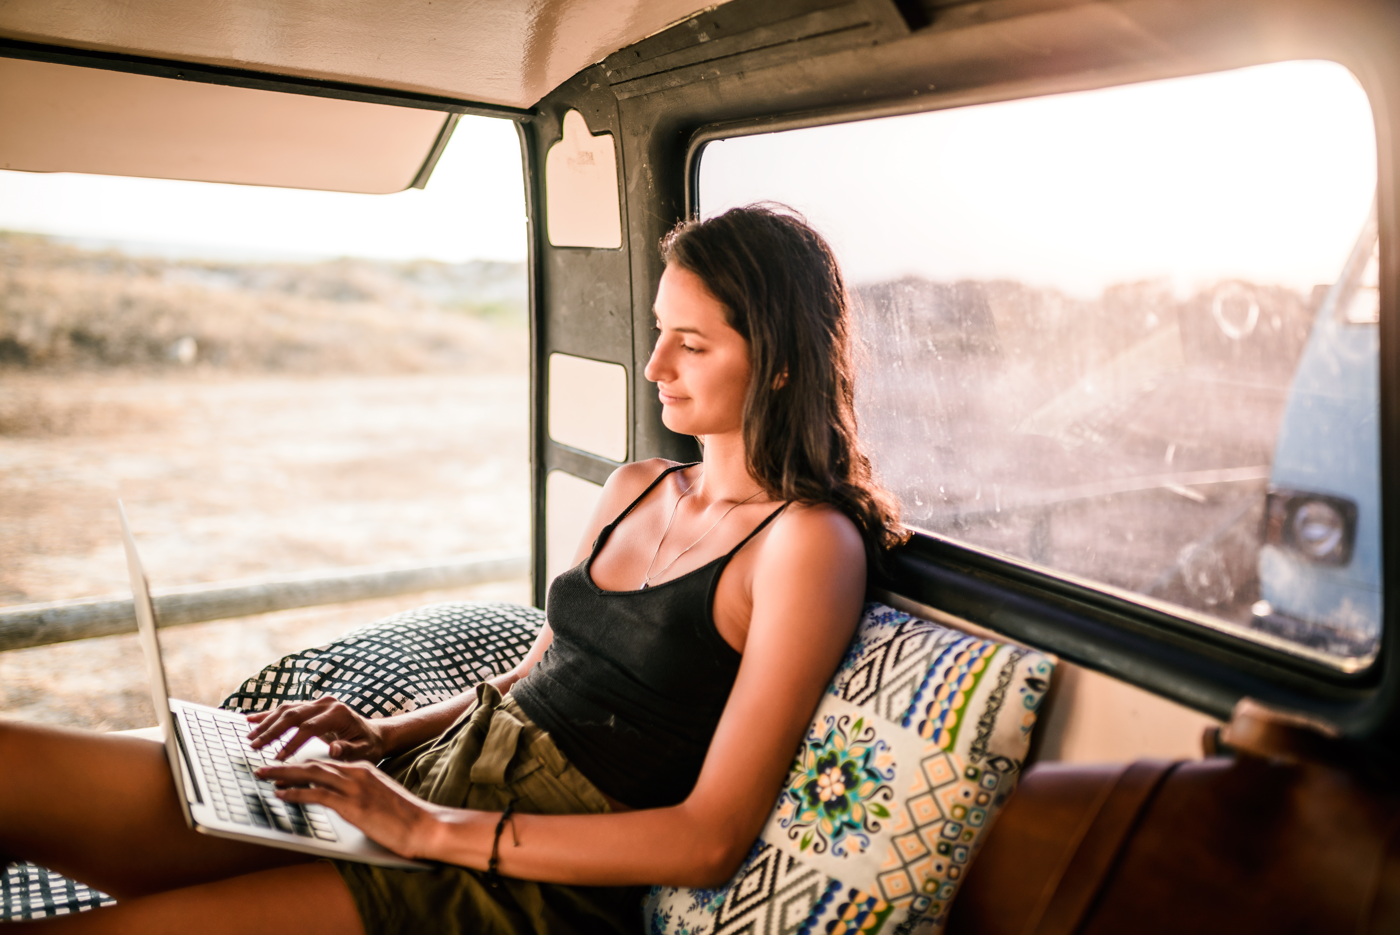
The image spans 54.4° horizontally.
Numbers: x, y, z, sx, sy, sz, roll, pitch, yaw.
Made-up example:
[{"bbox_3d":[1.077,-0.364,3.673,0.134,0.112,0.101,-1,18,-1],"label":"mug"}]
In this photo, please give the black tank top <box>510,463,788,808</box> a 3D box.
[{"bbox_3d":[-0.014,0.155,1.375,0.235,0.370,0.300,27,-6,-34],"label":"black tank top"}]

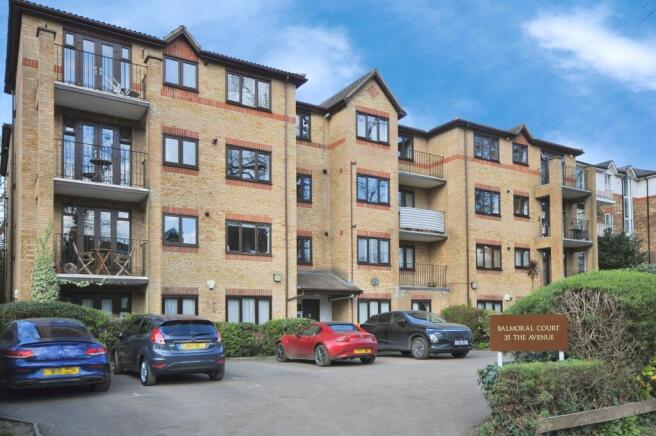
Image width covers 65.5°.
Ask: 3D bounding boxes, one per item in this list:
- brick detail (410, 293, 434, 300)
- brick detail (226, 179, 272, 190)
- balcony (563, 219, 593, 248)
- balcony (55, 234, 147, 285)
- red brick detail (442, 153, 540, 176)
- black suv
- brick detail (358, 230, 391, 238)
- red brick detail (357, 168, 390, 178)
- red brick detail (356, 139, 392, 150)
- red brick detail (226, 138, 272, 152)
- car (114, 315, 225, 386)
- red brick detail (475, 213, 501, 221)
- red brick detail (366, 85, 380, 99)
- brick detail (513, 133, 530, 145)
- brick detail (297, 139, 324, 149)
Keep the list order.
[{"bbox_3d":[4.292,3.596,23.200,1.250,0.230,0.100,3,-6,-30],"label":"brick detail"},{"bbox_3d":[-2.750,-1.153,17.796,1.737,0.220,0.100,6,-10,-32],"label":"brick detail"},{"bbox_3d":[12.724,0.960,26.962,2.600,1.300,1.250,6,-10,-32],"label":"balcony"},{"bbox_3d":[-6.730,1.279,15.095,2.460,1.250,1.360,3,-6,-30],"label":"balcony"},{"bbox_3d":[8.461,-2.564,25.997,6.276,0.270,0.998,6,-10,-32],"label":"red brick detail"},{"bbox_3d":[3.020,4.020,17.850,1.840,1.610,4.450,5,-10,-30],"label":"black suv"},{"bbox_3d":[2.019,0.755,22.401,1.807,0.225,0.120,3,-6,-31],"label":"brick detail"},{"bbox_3d":[1.946,-1.912,21.800,1.780,0.240,0.100,3,-6,-30],"label":"red brick detail"},{"bbox_3d":[1.936,-3.147,22.035,1.750,0.220,0.100,4,-8,-29],"label":"red brick detail"},{"bbox_3d":[-2.926,-2.676,18.920,1.824,0.235,0.120,3,-6,-31],"label":"red brick detail"},{"bbox_3d":[-4.090,3.160,12.750,1.760,1.480,3.970,6,-10,-35],"label":"car"},{"bbox_3d":[7.865,-0.004,25.168,1.801,0.190,0.120,3,-6,-31],"label":"red brick detail"},{"bbox_3d":[2.000,-5.574,22.588,0.680,0.630,0.100,6,-10,-32],"label":"red brick detail"},{"bbox_3d":[10.199,-4.195,26.983,1.285,0.680,0.120,3,-6,-31],"label":"brick detail"},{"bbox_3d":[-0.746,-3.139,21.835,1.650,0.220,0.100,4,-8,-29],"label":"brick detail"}]

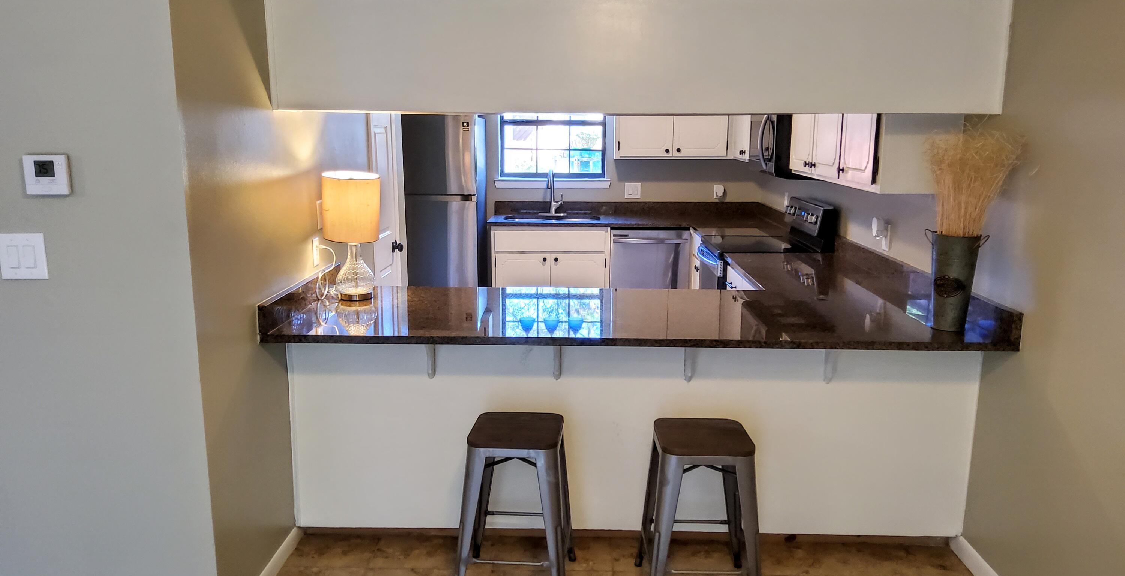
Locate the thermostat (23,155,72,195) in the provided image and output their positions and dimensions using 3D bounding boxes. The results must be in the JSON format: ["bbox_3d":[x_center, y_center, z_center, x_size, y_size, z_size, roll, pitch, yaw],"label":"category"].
[{"bbox_3d":[-1.458,-0.320,2.395,0.122,0.110,0.025,1,12,1],"label":"thermostat"}]

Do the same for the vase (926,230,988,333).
[{"bbox_3d":[1.462,-0.025,3.167,0.215,0.362,0.168,9,14,35],"label":"vase"}]

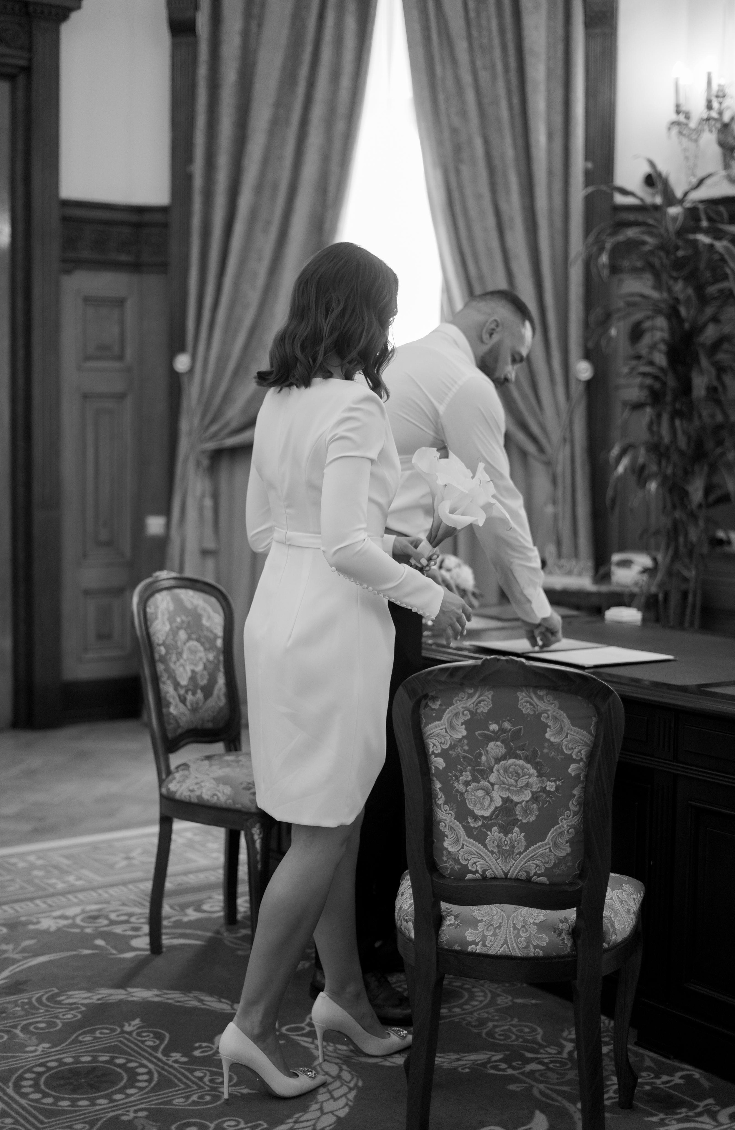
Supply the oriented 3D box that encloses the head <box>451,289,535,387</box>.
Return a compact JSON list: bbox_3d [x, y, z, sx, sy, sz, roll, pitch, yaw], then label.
[{"bbox_3d":[0.312,-0.551,3.830,0.215,0.240,0.165,42,-11,-20],"label":"head"}]

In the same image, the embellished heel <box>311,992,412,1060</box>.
[{"bbox_3d":[0.005,0.982,3.370,0.228,0.152,0.080,-1,5,-19],"label":"embellished heel"}]

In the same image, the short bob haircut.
[{"bbox_3d":[-0.080,-0.506,3.230,0.270,0.320,0.250,5,0,-43],"label":"short bob haircut"}]

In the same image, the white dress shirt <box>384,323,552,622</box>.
[{"bbox_3d":[0.214,-0.241,3.840,0.500,0.700,0.500,15,-2,-22],"label":"white dress shirt"}]

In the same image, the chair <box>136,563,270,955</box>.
[{"bbox_3d":[-0.313,0.522,4.054,0.550,0.965,0.470,4,5,35],"label":"chair"}]

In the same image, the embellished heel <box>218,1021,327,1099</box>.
[{"bbox_3d":[-0.185,0.993,3.171,0.228,0.155,0.080,-1,4,-16],"label":"embellished heel"}]

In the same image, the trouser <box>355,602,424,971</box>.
[{"bbox_3d":[-0.005,0.458,3.744,0.340,1.050,0.400,-1,4,-17],"label":"trouser"}]

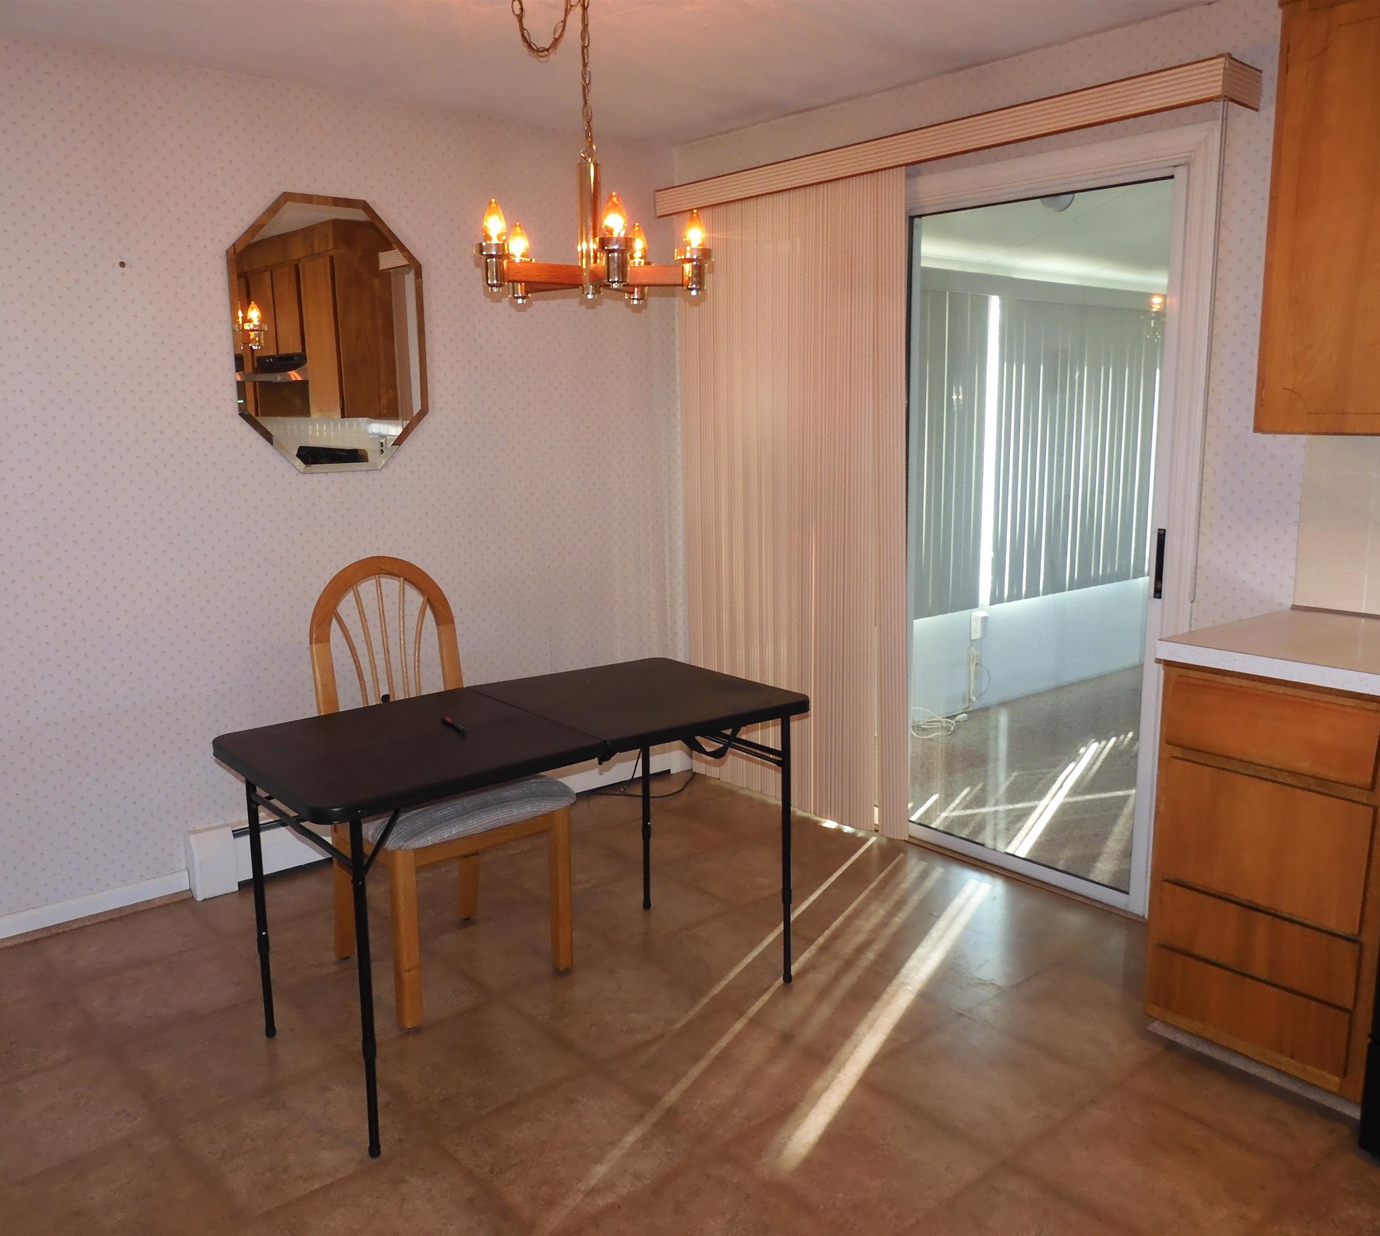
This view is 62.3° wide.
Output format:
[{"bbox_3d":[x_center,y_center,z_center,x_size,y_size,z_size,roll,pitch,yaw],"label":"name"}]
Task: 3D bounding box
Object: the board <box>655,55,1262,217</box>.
[{"bbox_3d":[0.595,-1.329,3.311,0.172,0.092,1.993,-10,14,-39],"label":"board"}]

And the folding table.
[{"bbox_3d":[-0.366,0.574,2.656,1.216,0.713,0.609,-9,13,-38],"label":"folding table"}]

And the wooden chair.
[{"bbox_3d":[-0.634,0.380,2.847,0.475,1.032,0.540,-9,13,-38],"label":"wooden chair"}]

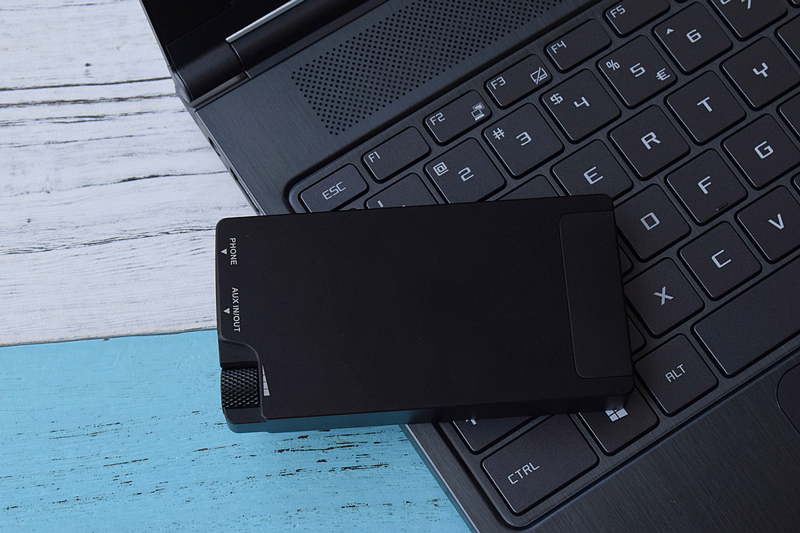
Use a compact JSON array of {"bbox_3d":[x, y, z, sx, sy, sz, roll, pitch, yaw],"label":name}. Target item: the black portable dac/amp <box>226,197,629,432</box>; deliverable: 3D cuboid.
[{"bbox_3d":[0.005,0.012,0.472,0.104,0.013,0.055,-4,69,-1],"label":"black portable dac/amp"}]

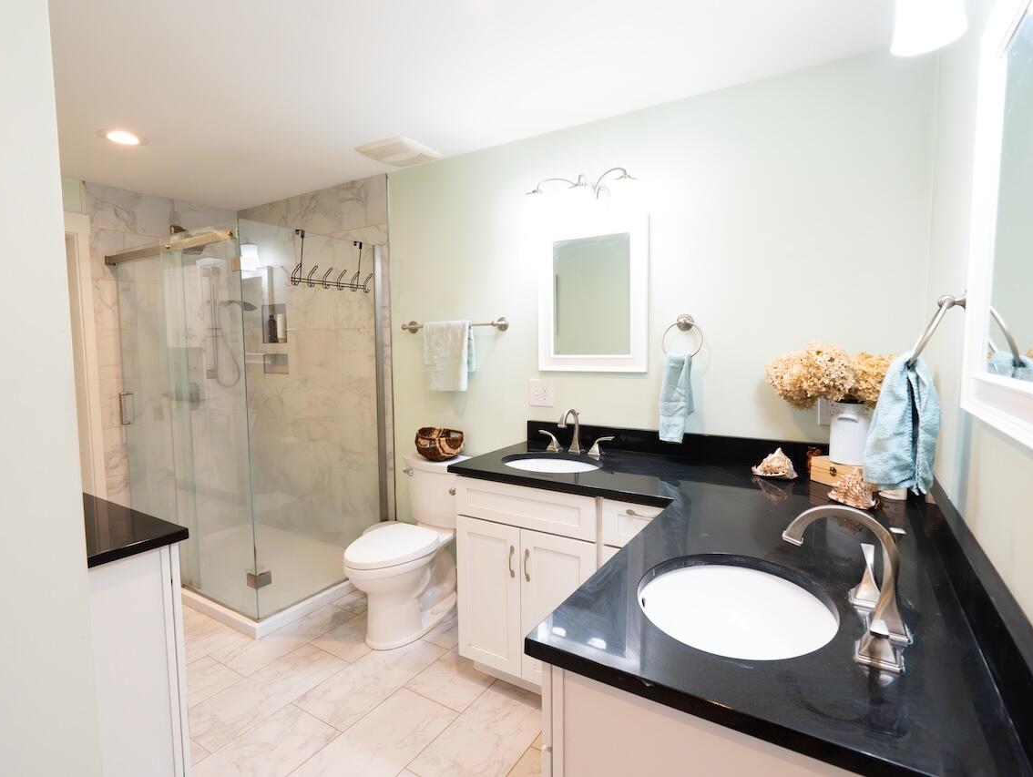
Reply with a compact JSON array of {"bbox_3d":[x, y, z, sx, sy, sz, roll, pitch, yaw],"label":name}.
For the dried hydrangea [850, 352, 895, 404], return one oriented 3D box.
[{"bbox_3d":[1.176,-0.035,1.697,0.160,0.175,0.160,2,5,32],"label":"dried hydrangea"}]

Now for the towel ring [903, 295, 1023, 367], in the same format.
[{"bbox_3d":[0.881,-0.129,1.082,0.100,0.170,0.160,2,5,32],"label":"towel ring"}]

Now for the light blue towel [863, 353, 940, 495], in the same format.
[{"bbox_3d":[0.832,0.077,1.118,0.125,0.295,0.130,2,5,32],"label":"light blue towel"}]

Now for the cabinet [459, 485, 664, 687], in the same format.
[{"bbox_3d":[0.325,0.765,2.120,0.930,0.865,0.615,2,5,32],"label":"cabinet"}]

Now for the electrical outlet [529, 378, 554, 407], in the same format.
[{"bbox_3d":[0.121,0.023,2.544,0.130,0.131,0.008,2,5,32],"label":"electrical outlet"}]

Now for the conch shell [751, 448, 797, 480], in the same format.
[{"bbox_3d":[0.955,0.269,1.912,0.154,0.102,0.110,2,5,32],"label":"conch shell"}]

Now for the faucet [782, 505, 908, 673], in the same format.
[{"bbox_3d":[0.568,0.303,0.895,0.188,0.206,0.360,2,5,32],"label":"faucet"}]

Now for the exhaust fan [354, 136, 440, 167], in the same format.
[{"bbox_3d":[-0.599,-1.195,2.653,0.295,0.032,0.295,2,5,32],"label":"exhaust fan"}]

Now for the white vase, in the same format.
[{"bbox_3d":[1.117,0.144,1.736,0.116,0.212,0.116,2,5,32],"label":"white vase"}]

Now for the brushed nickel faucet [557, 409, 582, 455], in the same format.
[{"bbox_3d":[0.238,0.190,2.262,0.060,0.202,0.190,2,5,32],"label":"brushed nickel faucet"}]

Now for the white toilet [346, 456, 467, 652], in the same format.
[{"bbox_3d":[-0.557,0.790,2.625,0.450,0.789,0.735,2,5,32],"label":"white toilet"}]

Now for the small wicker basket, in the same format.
[{"bbox_3d":[-0.406,0.305,2.746,0.250,0.150,0.250,-1,5,0],"label":"small wicker basket"}]

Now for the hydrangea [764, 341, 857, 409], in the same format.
[{"bbox_3d":[1.019,-0.046,1.795,0.255,0.200,0.200,2,5,32],"label":"hydrangea"}]

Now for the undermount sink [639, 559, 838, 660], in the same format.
[{"bbox_3d":[0.408,0.486,0.980,0.350,0.160,0.430,2,5,32],"label":"undermount sink"}]

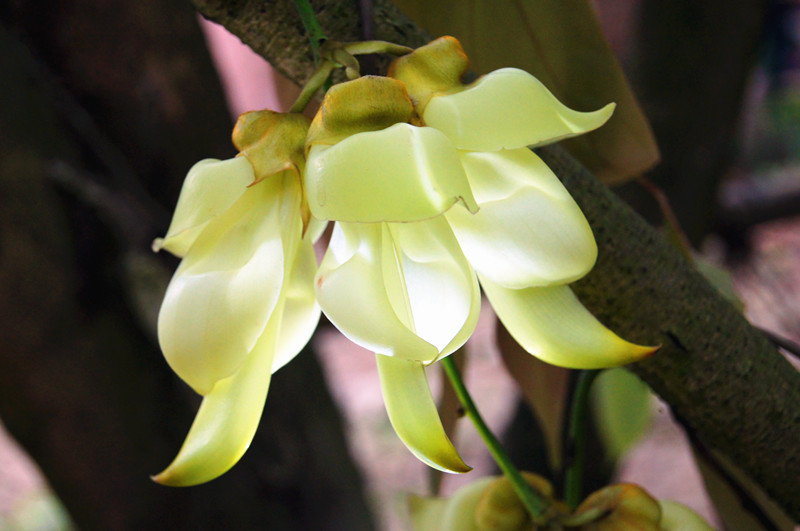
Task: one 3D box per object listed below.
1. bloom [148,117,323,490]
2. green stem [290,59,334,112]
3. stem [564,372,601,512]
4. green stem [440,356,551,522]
[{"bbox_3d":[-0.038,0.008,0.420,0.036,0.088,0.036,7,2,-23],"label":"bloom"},{"bbox_3d":[-0.021,-0.042,0.430,0.003,0.016,0.003,35,-28,0],"label":"green stem"},{"bbox_3d":[0.049,0.046,0.487,0.006,0.040,0.005,10,-35,0],"label":"stem"},{"bbox_3d":[0.024,0.044,0.463,0.004,0.049,0.004,-31,-6,0],"label":"green stem"}]

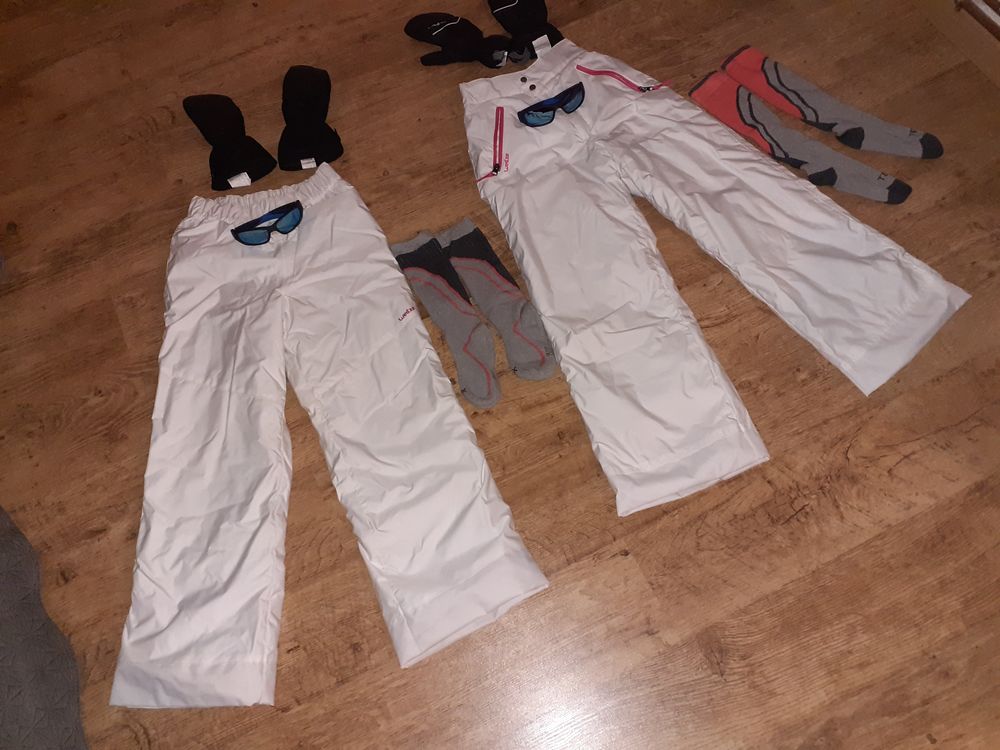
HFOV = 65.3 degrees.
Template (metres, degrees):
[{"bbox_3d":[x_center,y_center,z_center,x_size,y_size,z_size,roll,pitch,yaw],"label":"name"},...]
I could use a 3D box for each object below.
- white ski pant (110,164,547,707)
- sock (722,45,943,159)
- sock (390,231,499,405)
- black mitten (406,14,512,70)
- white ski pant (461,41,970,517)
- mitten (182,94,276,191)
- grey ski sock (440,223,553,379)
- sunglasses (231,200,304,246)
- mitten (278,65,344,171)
[{"bbox_3d":[-0.316,0.031,1.206,0.606,0.060,0.868,-14,66,-2],"label":"white ski pant"},{"bbox_3d":[0.577,-0.470,1.374,0.406,0.025,0.103,36,73,18],"label":"sock"},{"bbox_3d":[-0.078,-0.097,1.262,0.092,0.025,0.343,-22,66,-5],"label":"sock"},{"bbox_3d":[-0.084,-0.637,1.487,0.219,0.050,0.137,12,68,10],"label":"black mitten"},{"bbox_3d":[0.248,-0.264,1.290,0.648,0.060,0.863,-29,67,-8],"label":"white ski pant"},{"bbox_3d":[-0.503,-0.447,1.437,0.124,0.050,0.252,-24,67,-6],"label":"mitten"},{"bbox_3d":[-0.003,-0.126,1.269,0.083,0.025,0.325,-27,67,-7],"label":"grey ski sock"},{"bbox_3d":[-0.385,-0.252,1.298,0.125,0.040,0.042,-23,66,-5],"label":"sunglasses"},{"bbox_3d":[-0.357,-0.484,1.441,0.120,0.050,0.253,-11,66,0],"label":"mitten"}]

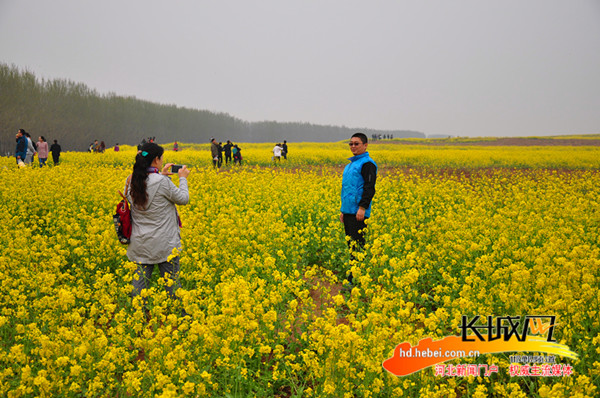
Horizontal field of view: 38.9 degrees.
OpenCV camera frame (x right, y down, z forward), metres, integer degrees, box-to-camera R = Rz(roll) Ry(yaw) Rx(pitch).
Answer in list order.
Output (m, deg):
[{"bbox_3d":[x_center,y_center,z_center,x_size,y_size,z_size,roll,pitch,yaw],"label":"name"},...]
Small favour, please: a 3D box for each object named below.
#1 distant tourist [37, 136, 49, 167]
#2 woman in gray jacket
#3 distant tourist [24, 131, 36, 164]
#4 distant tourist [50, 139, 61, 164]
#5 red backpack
[{"bbox_3d":[-11.548,-1.991,38.058,0.480,1.620,0.340,2,5,30],"label":"distant tourist"},{"bbox_3d":[-1.167,0.340,7.008,0.500,1.610,0.480,4,5,40],"label":"woman in gray jacket"},{"bbox_3d":[-11.452,-1.980,36.059,0.400,1.660,0.480,1,4,18],"label":"distant tourist"},{"bbox_3d":[-13.802,-2.501,48.061,0.580,1.700,0.360,0,4,0],"label":"distant tourist"},{"bbox_3d":[-1.468,0.125,7.017,0.180,0.490,0.290,-1,4,-18],"label":"red backpack"}]

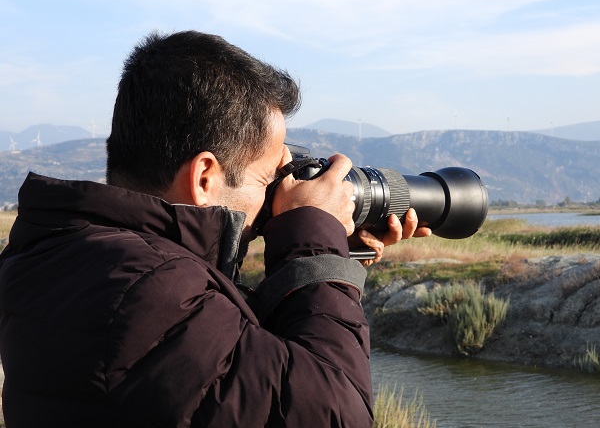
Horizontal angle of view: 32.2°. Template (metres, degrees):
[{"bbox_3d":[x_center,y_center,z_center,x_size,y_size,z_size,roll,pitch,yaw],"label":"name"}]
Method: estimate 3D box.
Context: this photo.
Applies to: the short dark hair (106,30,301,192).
[{"bbox_3d":[-0.109,-0.108,1.180,0.210,0.188,0.172,12,-4,-22],"label":"short dark hair"}]

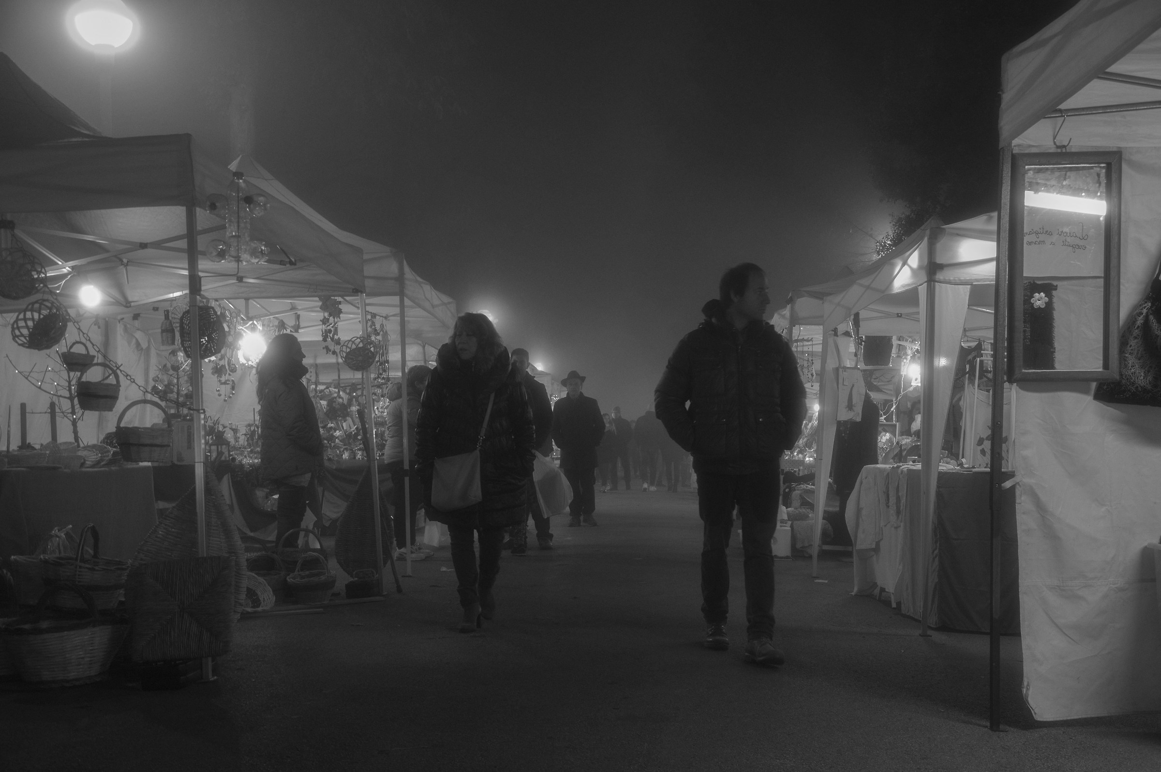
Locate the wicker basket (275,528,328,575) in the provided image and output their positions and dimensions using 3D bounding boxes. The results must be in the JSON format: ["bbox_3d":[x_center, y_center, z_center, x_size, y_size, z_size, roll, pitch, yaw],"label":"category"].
[{"bbox_3d":[-1.800,1.131,8.106,0.320,0.420,0.260,0,-3,-9],"label":"wicker basket"}]

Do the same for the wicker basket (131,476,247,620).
[{"bbox_3d":[-1.733,0.769,5.550,0.520,0.820,0.240,-1,7,-6],"label":"wicker basket"}]

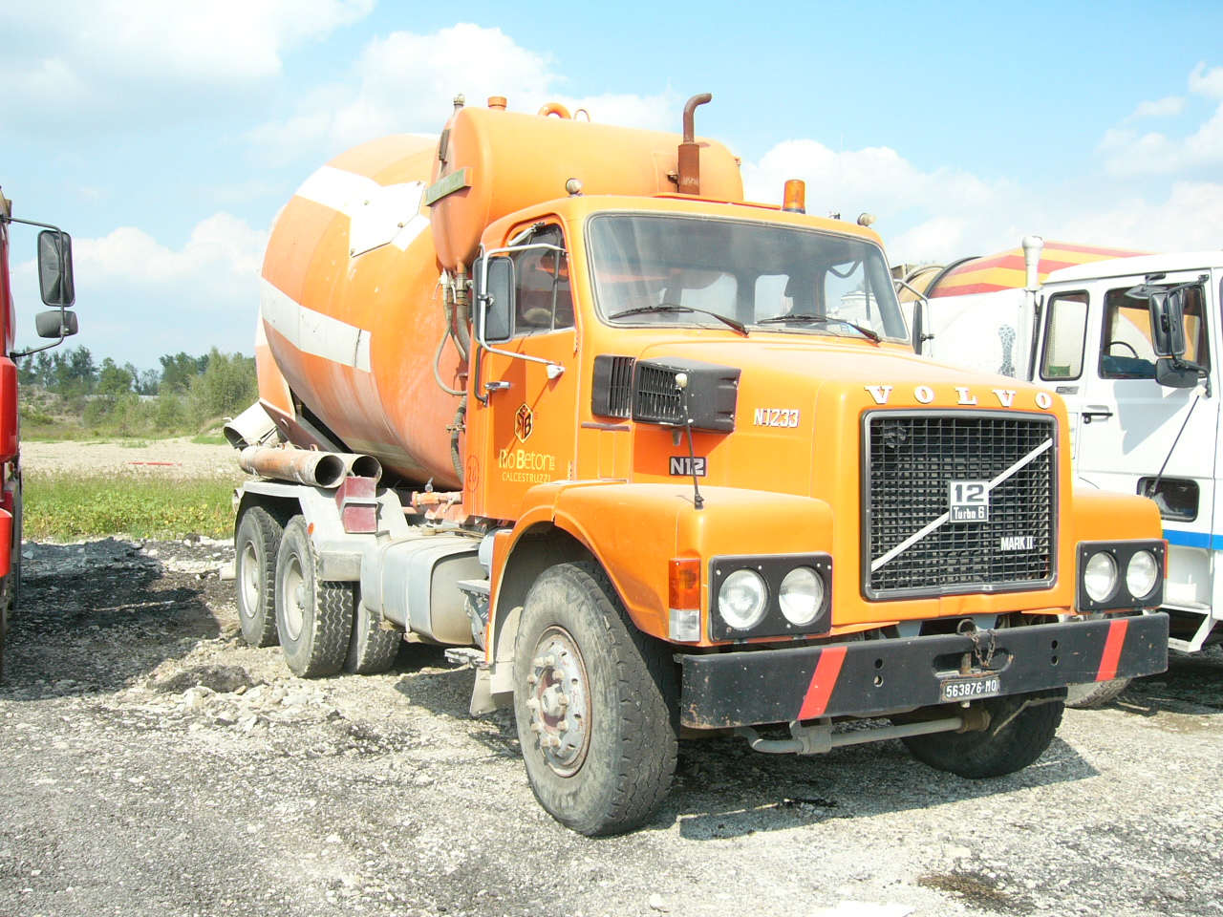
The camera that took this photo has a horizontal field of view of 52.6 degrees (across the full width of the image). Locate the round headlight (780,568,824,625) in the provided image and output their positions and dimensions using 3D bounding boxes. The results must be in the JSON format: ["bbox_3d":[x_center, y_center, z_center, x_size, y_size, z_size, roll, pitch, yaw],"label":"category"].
[{"bbox_3d":[0.626,0.462,4.157,0.195,0.195,0.090,0,0,-28],"label":"round headlight"}]

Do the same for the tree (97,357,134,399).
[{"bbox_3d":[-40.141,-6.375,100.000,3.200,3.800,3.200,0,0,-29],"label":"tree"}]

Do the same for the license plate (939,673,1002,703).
[{"bbox_3d":[1.334,0.849,4.567,0.280,0.068,0.015,0,0,-29],"label":"license plate"}]

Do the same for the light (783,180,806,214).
[{"bbox_3d":[0.895,-1.278,6.050,0.108,0.172,0.108,0,0,0],"label":"light"}]

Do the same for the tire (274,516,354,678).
[{"bbox_3d":[-2.039,0.939,8.469,0.280,1.080,1.080,0,0,-29],"label":"tire"}]

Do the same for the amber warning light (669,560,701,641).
[{"bbox_3d":[0.237,0.460,4.005,0.080,0.270,0.100,0,0,-28],"label":"amber warning light"}]

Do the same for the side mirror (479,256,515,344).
[{"bbox_3d":[-0.496,-0.675,5.260,0.185,0.370,0.065,0,0,-12],"label":"side mirror"}]

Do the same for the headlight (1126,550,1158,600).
[{"bbox_3d":[2.105,0.463,4.954,0.195,0.195,0.090,0,0,-28],"label":"headlight"}]

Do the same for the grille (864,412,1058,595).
[{"bbox_3d":[1.265,0.162,4.494,0.950,0.665,0.080,0,0,-28],"label":"grille"}]

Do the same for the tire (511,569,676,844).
[{"bbox_3d":[-0.082,0.962,5.023,0.285,1.080,1.080,0,0,-24],"label":"tire"}]

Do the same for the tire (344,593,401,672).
[{"bbox_3d":[-1.749,0.940,8.627,0.280,1.080,1.080,0,0,-29],"label":"tire"}]

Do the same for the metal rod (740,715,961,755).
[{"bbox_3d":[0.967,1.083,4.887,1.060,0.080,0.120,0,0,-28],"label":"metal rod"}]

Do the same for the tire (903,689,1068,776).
[{"bbox_3d":[1.644,0.960,5.875,0.290,1.090,1.090,0,0,-28],"label":"tire"}]

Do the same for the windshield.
[{"bbox_3d":[0.689,-0.800,5.566,1.690,0.540,0.180,0,-18,-28],"label":"windshield"}]

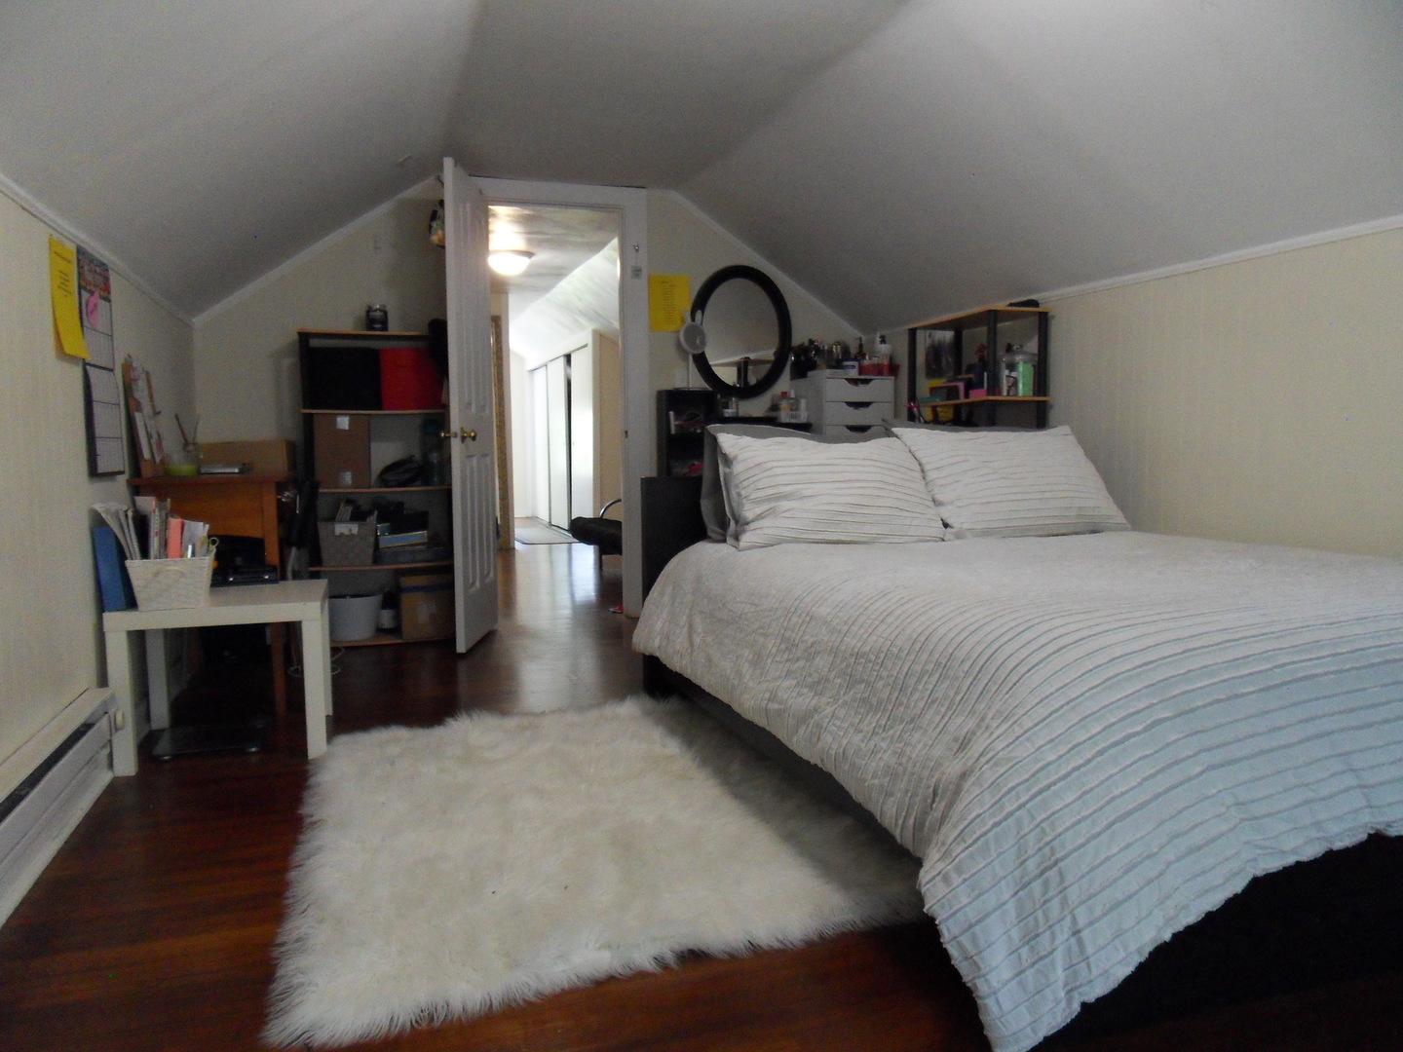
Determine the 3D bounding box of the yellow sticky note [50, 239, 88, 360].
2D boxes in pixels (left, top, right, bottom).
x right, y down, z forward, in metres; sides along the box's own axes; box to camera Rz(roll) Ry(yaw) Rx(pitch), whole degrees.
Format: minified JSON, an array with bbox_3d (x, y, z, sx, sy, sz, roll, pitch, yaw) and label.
[{"bbox_3d":[-1.529,-0.544,2.357,0.030,0.275,0.216,-2,5,-19],"label":"yellow sticky note"}]

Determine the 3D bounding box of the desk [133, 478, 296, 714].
[{"bbox_3d":[-1.704,0.219,3.534,0.430,0.790,0.830,-2,5,-19],"label":"desk"}]

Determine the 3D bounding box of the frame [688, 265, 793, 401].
[{"bbox_3d":[0.208,-1.002,5.076,0.570,0.692,0.040,-2,5,-19],"label":"frame"}]

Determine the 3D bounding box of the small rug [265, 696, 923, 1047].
[{"bbox_3d":[-0.331,0.663,2.364,1.200,0.050,1.530,-2,5,-19],"label":"small rug"}]

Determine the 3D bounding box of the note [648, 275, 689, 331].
[{"bbox_3d":[-0.162,-1.134,4.951,0.216,0.282,0.008,-2,5,-19],"label":"note"}]

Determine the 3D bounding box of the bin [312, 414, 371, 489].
[{"bbox_3d":[-1.575,-0.330,4.279,0.225,0.310,0.260,-2,5,-19],"label":"bin"}]

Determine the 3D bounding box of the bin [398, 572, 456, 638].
[{"bbox_3d":[-1.270,0.355,4.510,0.240,0.290,0.270,-2,5,-19],"label":"bin"}]

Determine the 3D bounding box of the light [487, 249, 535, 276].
[{"bbox_3d":[-1.301,-1.764,6.575,0.320,0.130,0.320,-2,5,-19],"label":"light"}]

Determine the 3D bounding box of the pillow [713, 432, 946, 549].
[{"bbox_3d":[0.417,-0.121,3.124,0.710,0.432,0.160,-2,-33,-19],"label":"pillow"}]

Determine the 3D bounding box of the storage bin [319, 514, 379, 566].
[{"bbox_3d":[-1.592,0.068,4.380,0.239,0.200,0.260,-2,5,-19],"label":"storage bin"}]

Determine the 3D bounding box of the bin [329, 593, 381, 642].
[{"bbox_3d":[-1.560,0.390,4.345,0.270,0.205,0.270,-2,5,-19],"label":"bin"}]

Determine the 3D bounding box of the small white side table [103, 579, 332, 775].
[{"bbox_3d":[-1.440,0.434,2.993,0.550,0.450,0.550,-2,5,-19],"label":"small white side table"}]

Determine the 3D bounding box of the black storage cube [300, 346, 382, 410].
[{"bbox_3d":[-1.589,-0.646,4.327,0.300,0.265,0.270,-2,5,-19],"label":"black storage cube"}]

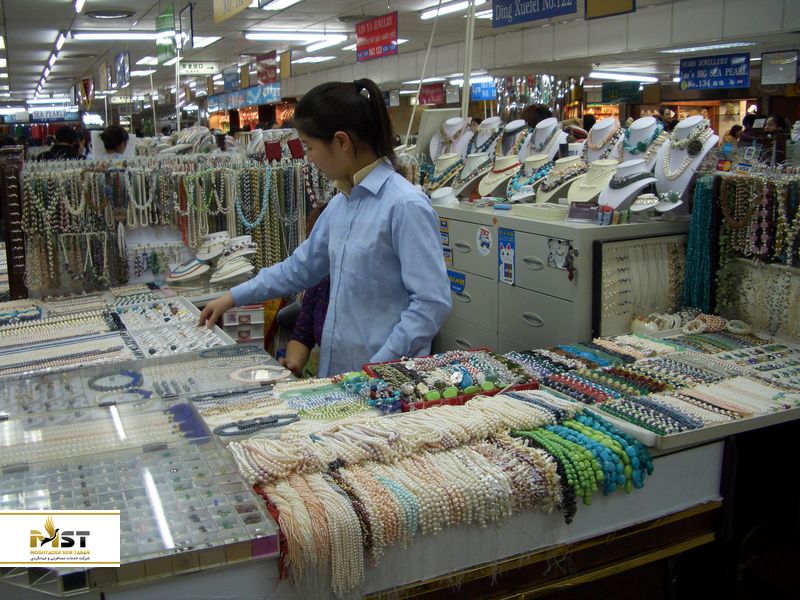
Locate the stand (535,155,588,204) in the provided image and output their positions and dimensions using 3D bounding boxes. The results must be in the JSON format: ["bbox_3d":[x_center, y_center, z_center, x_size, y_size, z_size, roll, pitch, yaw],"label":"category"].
[{"bbox_3d":[0.643,-0.478,3.240,0.150,0.175,0.190,-9,15,-32],"label":"stand"}]

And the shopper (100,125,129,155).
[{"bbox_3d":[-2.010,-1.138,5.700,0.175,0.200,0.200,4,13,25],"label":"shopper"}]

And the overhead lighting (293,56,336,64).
[{"bbox_3d":[-1.462,-4.061,13.623,0.420,0.080,1.200,-7,13,-24],"label":"overhead lighting"}]

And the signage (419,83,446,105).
[{"bbox_3d":[0.531,-3.409,13.418,0.040,0.310,0.860,-7,13,-24],"label":"signage"}]

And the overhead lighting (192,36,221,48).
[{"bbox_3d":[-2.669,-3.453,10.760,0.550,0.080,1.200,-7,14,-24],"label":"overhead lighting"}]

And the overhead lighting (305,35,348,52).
[{"bbox_3d":[-0.974,-3.263,10.315,0.100,0.090,1.270,-7,13,-24],"label":"overhead lighting"}]

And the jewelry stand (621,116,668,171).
[{"bbox_3d":[0.924,-0.530,3.096,0.160,0.325,0.200,-9,15,-32],"label":"jewelry stand"}]

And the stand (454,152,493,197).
[{"bbox_3d":[0.296,-0.510,3.300,0.130,0.165,0.150,-10,14,-34],"label":"stand"}]

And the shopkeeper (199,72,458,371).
[{"bbox_3d":[-0.201,0.175,2.276,0.463,1.550,0.692,-12,16,-40],"label":"shopkeeper"}]

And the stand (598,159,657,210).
[{"bbox_3d":[0.820,-0.419,2.955,0.155,0.175,0.200,-9,15,-32],"label":"stand"}]

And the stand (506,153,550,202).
[{"bbox_3d":[0.544,-0.511,3.401,0.150,0.175,0.190,-9,15,-32],"label":"stand"}]

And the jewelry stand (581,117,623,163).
[{"bbox_3d":[0.817,-0.571,3.295,0.160,0.325,0.200,-9,15,-32],"label":"jewelry stand"}]

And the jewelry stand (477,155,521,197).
[{"bbox_3d":[0.390,-0.490,3.200,0.130,0.165,0.150,-10,14,-34],"label":"jewelry stand"}]

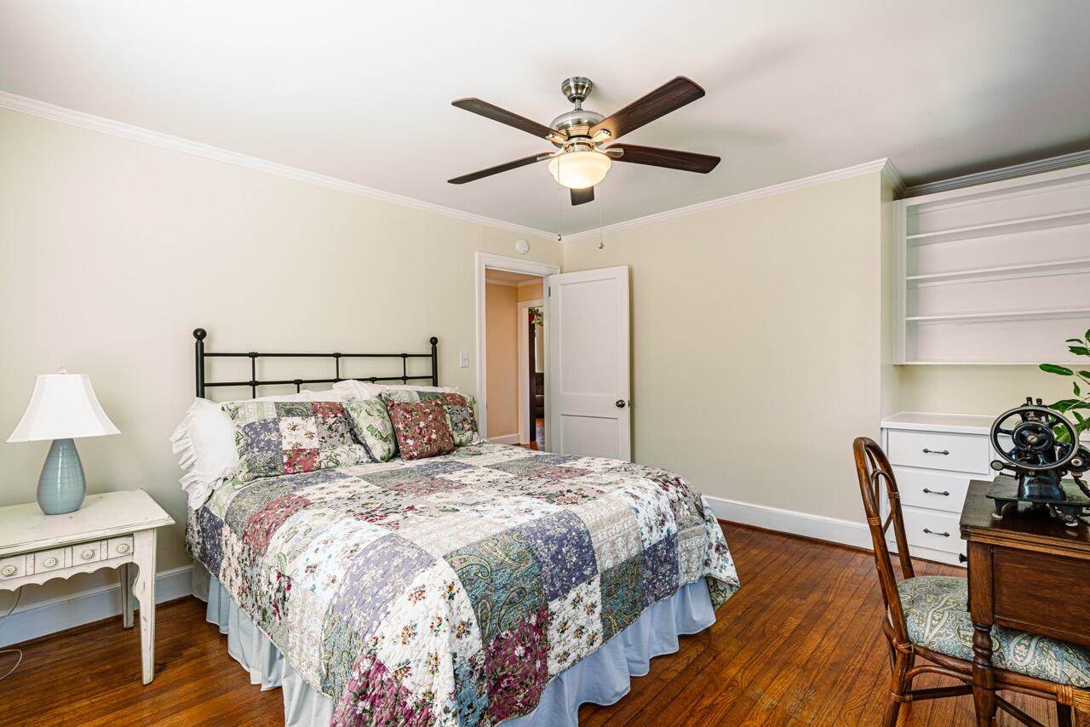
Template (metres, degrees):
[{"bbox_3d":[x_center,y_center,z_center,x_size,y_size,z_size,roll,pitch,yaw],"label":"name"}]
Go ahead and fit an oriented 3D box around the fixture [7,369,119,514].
[{"bbox_3d":[-2.005,0.323,2.026,0.335,0.593,0.335,0,1,44],"label":"fixture"}]

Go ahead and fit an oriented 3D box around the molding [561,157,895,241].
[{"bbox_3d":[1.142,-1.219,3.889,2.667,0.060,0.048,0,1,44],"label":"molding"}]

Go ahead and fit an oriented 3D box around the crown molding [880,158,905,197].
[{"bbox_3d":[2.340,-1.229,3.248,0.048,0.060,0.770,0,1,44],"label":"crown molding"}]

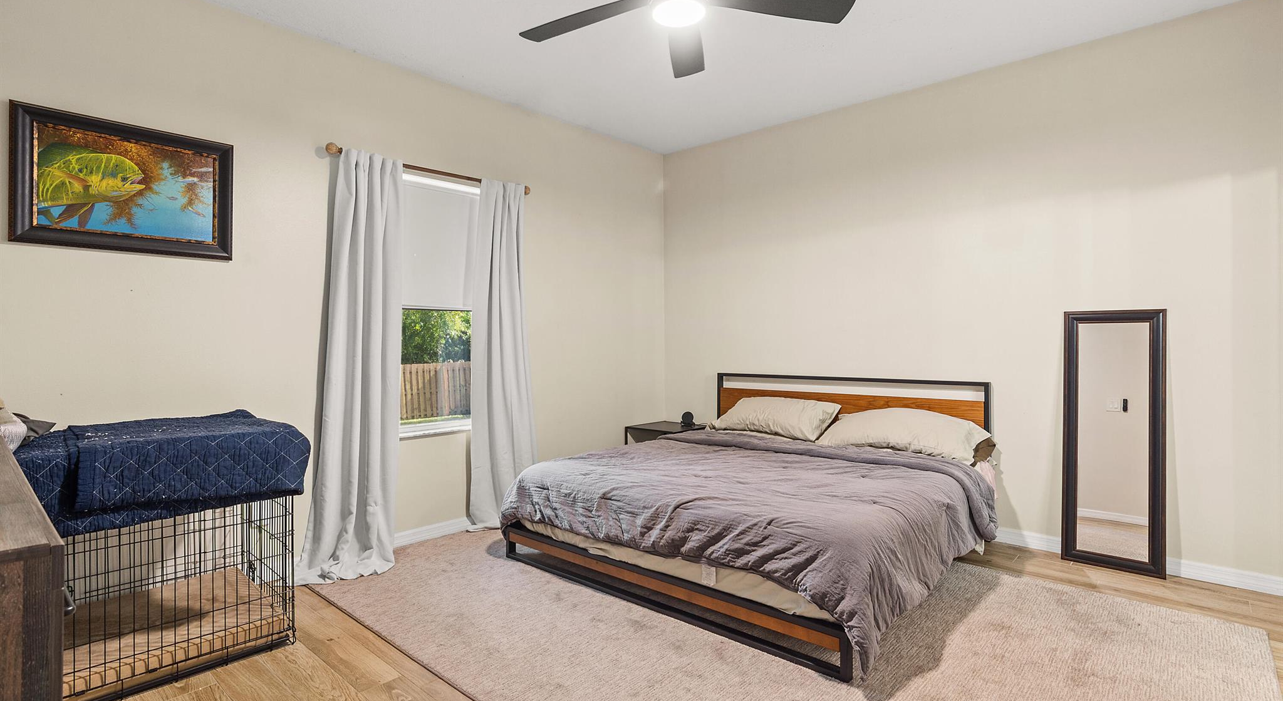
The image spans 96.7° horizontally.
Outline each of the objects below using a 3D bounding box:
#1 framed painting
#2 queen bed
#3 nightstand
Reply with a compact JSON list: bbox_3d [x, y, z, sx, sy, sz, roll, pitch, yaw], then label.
[{"bbox_3d":[-2.225,-0.706,2.492,0.045,0.555,0.730,1,2,45],"label":"framed painting"},{"bbox_3d":[0.695,0.685,3.438,1.960,0.940,2.130,1,1,40],"label":"queen bed"},{"bbox_3d":[0.213,0.873,4.580,0.450,0.520,0.430,1,1,42],"label":"nightstand"}]

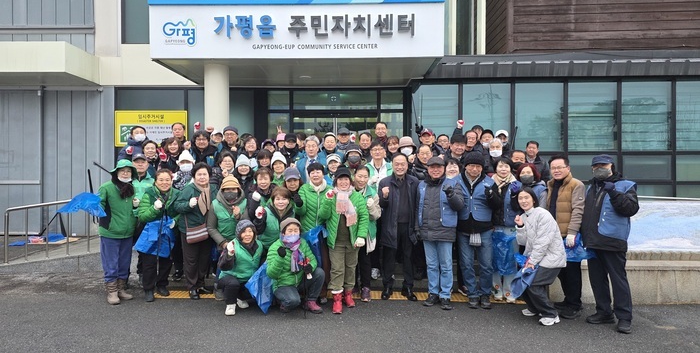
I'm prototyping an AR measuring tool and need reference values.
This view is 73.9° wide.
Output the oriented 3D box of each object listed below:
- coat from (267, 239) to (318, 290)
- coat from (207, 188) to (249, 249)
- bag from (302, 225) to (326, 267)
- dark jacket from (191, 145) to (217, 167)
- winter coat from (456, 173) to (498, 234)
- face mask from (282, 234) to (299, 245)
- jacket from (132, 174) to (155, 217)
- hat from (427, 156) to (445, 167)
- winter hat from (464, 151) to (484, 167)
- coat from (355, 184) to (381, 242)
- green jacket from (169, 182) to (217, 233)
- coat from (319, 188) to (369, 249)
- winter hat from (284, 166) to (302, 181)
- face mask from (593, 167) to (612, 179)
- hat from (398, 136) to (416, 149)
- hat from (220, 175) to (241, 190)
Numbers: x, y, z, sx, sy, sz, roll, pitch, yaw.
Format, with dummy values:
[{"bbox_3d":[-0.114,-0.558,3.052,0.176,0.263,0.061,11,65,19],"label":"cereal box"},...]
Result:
[{"bbox_3d":[-0.618,0.941,5.000,0.550,0.560,0.440,0,1,-5],"label":"coat"},{"bbox_3d":[-1.396,0.479,5.300,0.480,0.680,0.400,0,1,-10],"label":"coat"},{"bbox_3d":[-0.406,0.779,5.250,0.280,0.470,0.220,0,1,0],"label":"bag"},{"bbox_3d":[-1.964,-0.149,6.300,0.480,0.620,0.300,0,1,-9],"label":"dark jacket"},{"bbox_3d":[1.420,0.303,5.220,0.510,0.690,0.360,0,1,12],"label":"winter coat"},{"bbox_3d":[-0.620,0.675,5.000,0.165,0.110,0.110,0,1,-6],"label":"face mask"},{"bbox_3d":[-2.630,0.270,5.850,0.500,0.640,0.300,0,1,-14],"label":"jacket"},{"bbox_3d":[0.976,-0.166,5.250,0.200,0.130,0.260,0,1,3],"label":"hat"},{"bbox_3d":[1.389,-0.195,5.170,0.210,0.175,0.240,0,1,13],"label":"winter hat"},{"bbox_3d":[0.180,0.440,5.480,0.460,0.640,0.300,0,1,1],"label":"coat"},{"bbox_3d":[-1.879,0.394,5.550,0.550,0.630,0.400,0,1,-15],"label":"green jacket"},{"bbox_3d":[-0.070,0.452,5.000,0.540,0.650,0.400,0,1,5],"label":"coat"},{"bbox_3d":[-0.680,-0.030,5.550,0.195,0.150,0.250,0,1,-6],"label":"winter hat"},{"bbox_3d":[2.508,-0.030,4.620,0.170,0.120,0.090,1,1,38],"label":"face mask"},{"bbox_3d":[0.816,-0.468,6.600,0.265,0.190,0.280,0,1,3],"label":"hat"},{"bbox_3d":[-1.356,0.071,5.300,0.210,0.155,0.250,0,1,-12],"label":"hat"}]

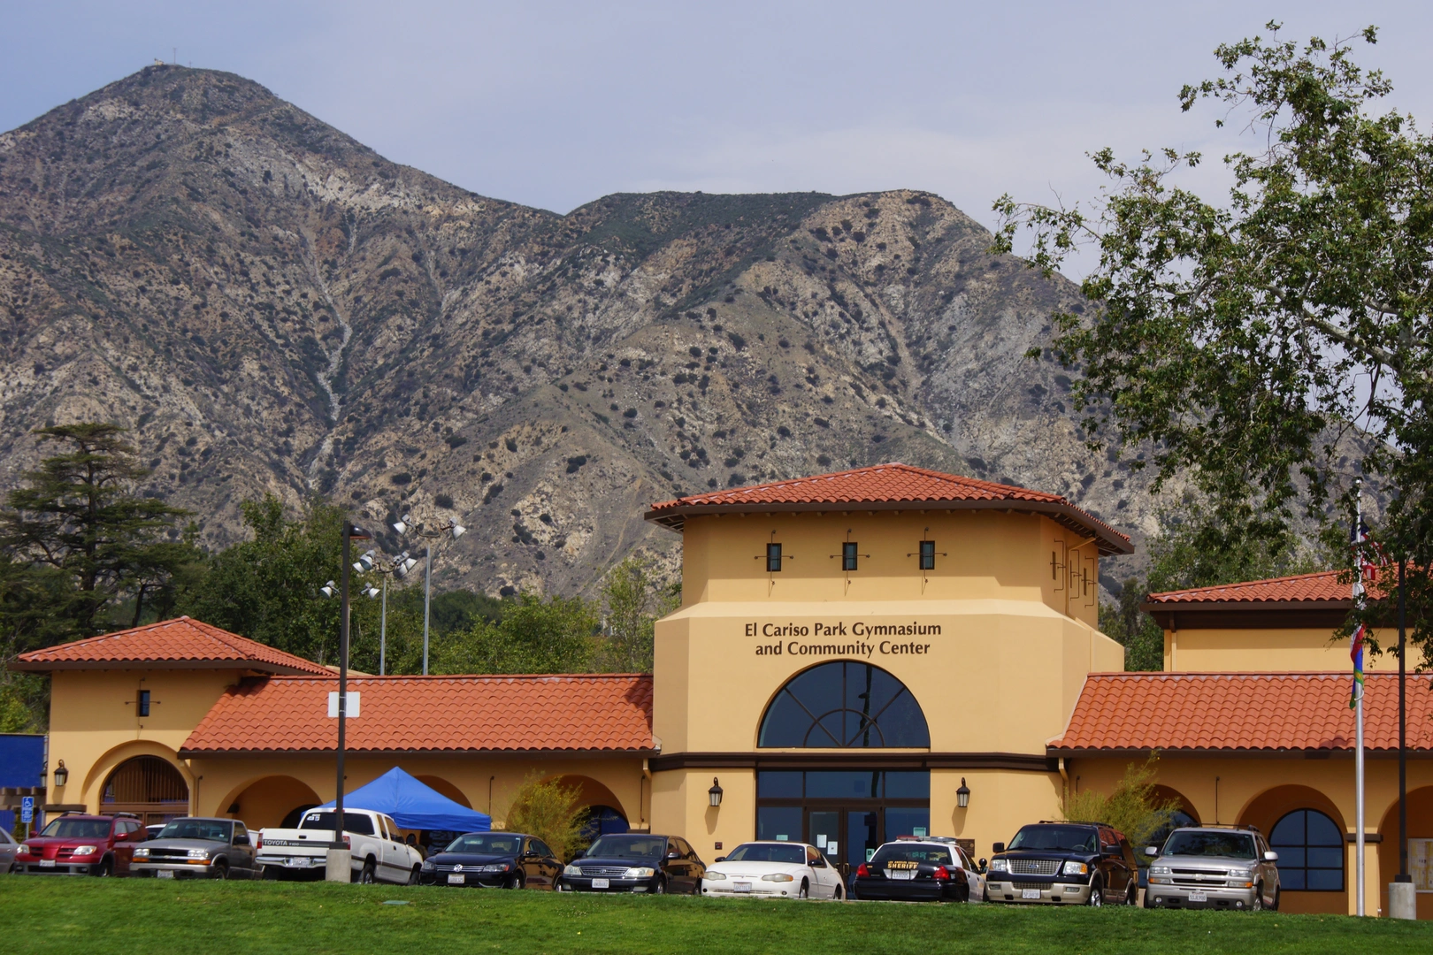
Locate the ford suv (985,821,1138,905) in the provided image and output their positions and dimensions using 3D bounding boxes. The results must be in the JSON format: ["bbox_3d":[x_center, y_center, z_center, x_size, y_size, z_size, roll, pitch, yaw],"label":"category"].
[{"bbox_3d":[6.455,7.364,77.603,2.000,1.970,5.230,0,-7,17],"label":"ford suv"}]

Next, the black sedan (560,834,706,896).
[{"bbox_3d":[-1.503,7.455,78.661,1.820,1.460,4.870,0,-7,14],"label":"black sedan"}]

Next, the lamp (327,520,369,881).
[{"bbox_3d":[-6.800,4.315,77.287,0.580,7.010,1.080,-1,-7,14],"label":"lamp"}]

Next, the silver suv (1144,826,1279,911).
[{"bbox_3d":[9.160,7.341,76.551,2.000,1.930,5.050,0,-7,14],"label":"silver suv"}]

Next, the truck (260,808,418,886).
[{"bbox_3d":[-7.178,7.313,80.595,1.910,1.730,5.310,0,-7,12],"label":"truck"}]

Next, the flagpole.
[{"bbox_3d":[14.066,4.973,91.400,0.170,9.751,0.170,-1,-7,16],"label":"flagpole"}]

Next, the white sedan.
[{"bbox_3d":[1.087,7.443,77.440,1.845,1.400,5.030,0,-7,14],"label":"white sedan"}]

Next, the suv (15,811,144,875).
[{"bbox_3d":[-12.384,7.423,81.946,1.750,1.680,4.550,1,-7,9],"label":"suv"}]

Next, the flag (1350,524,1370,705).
[{"bbox_3d":[14.096,2.978,91.647,0.450,4.215,0.350,-1,-7,16],"label":"flag"}]

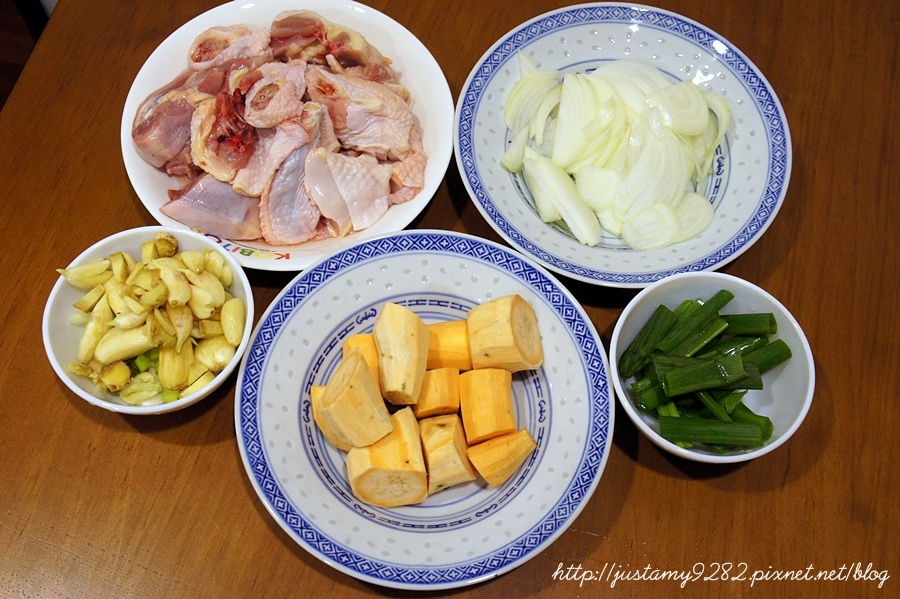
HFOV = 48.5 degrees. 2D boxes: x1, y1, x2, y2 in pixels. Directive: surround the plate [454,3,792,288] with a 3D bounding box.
[{"bbox_3d":[0.114,-0.102,0.678,0.224,0.032,0.224,0,66,0],"label":"plate"}]

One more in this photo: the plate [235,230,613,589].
[{"bbox_3d":[-0.015,0.063,0.604,0.224,0.032,0.224,0,66,0],"label":"plate"}]

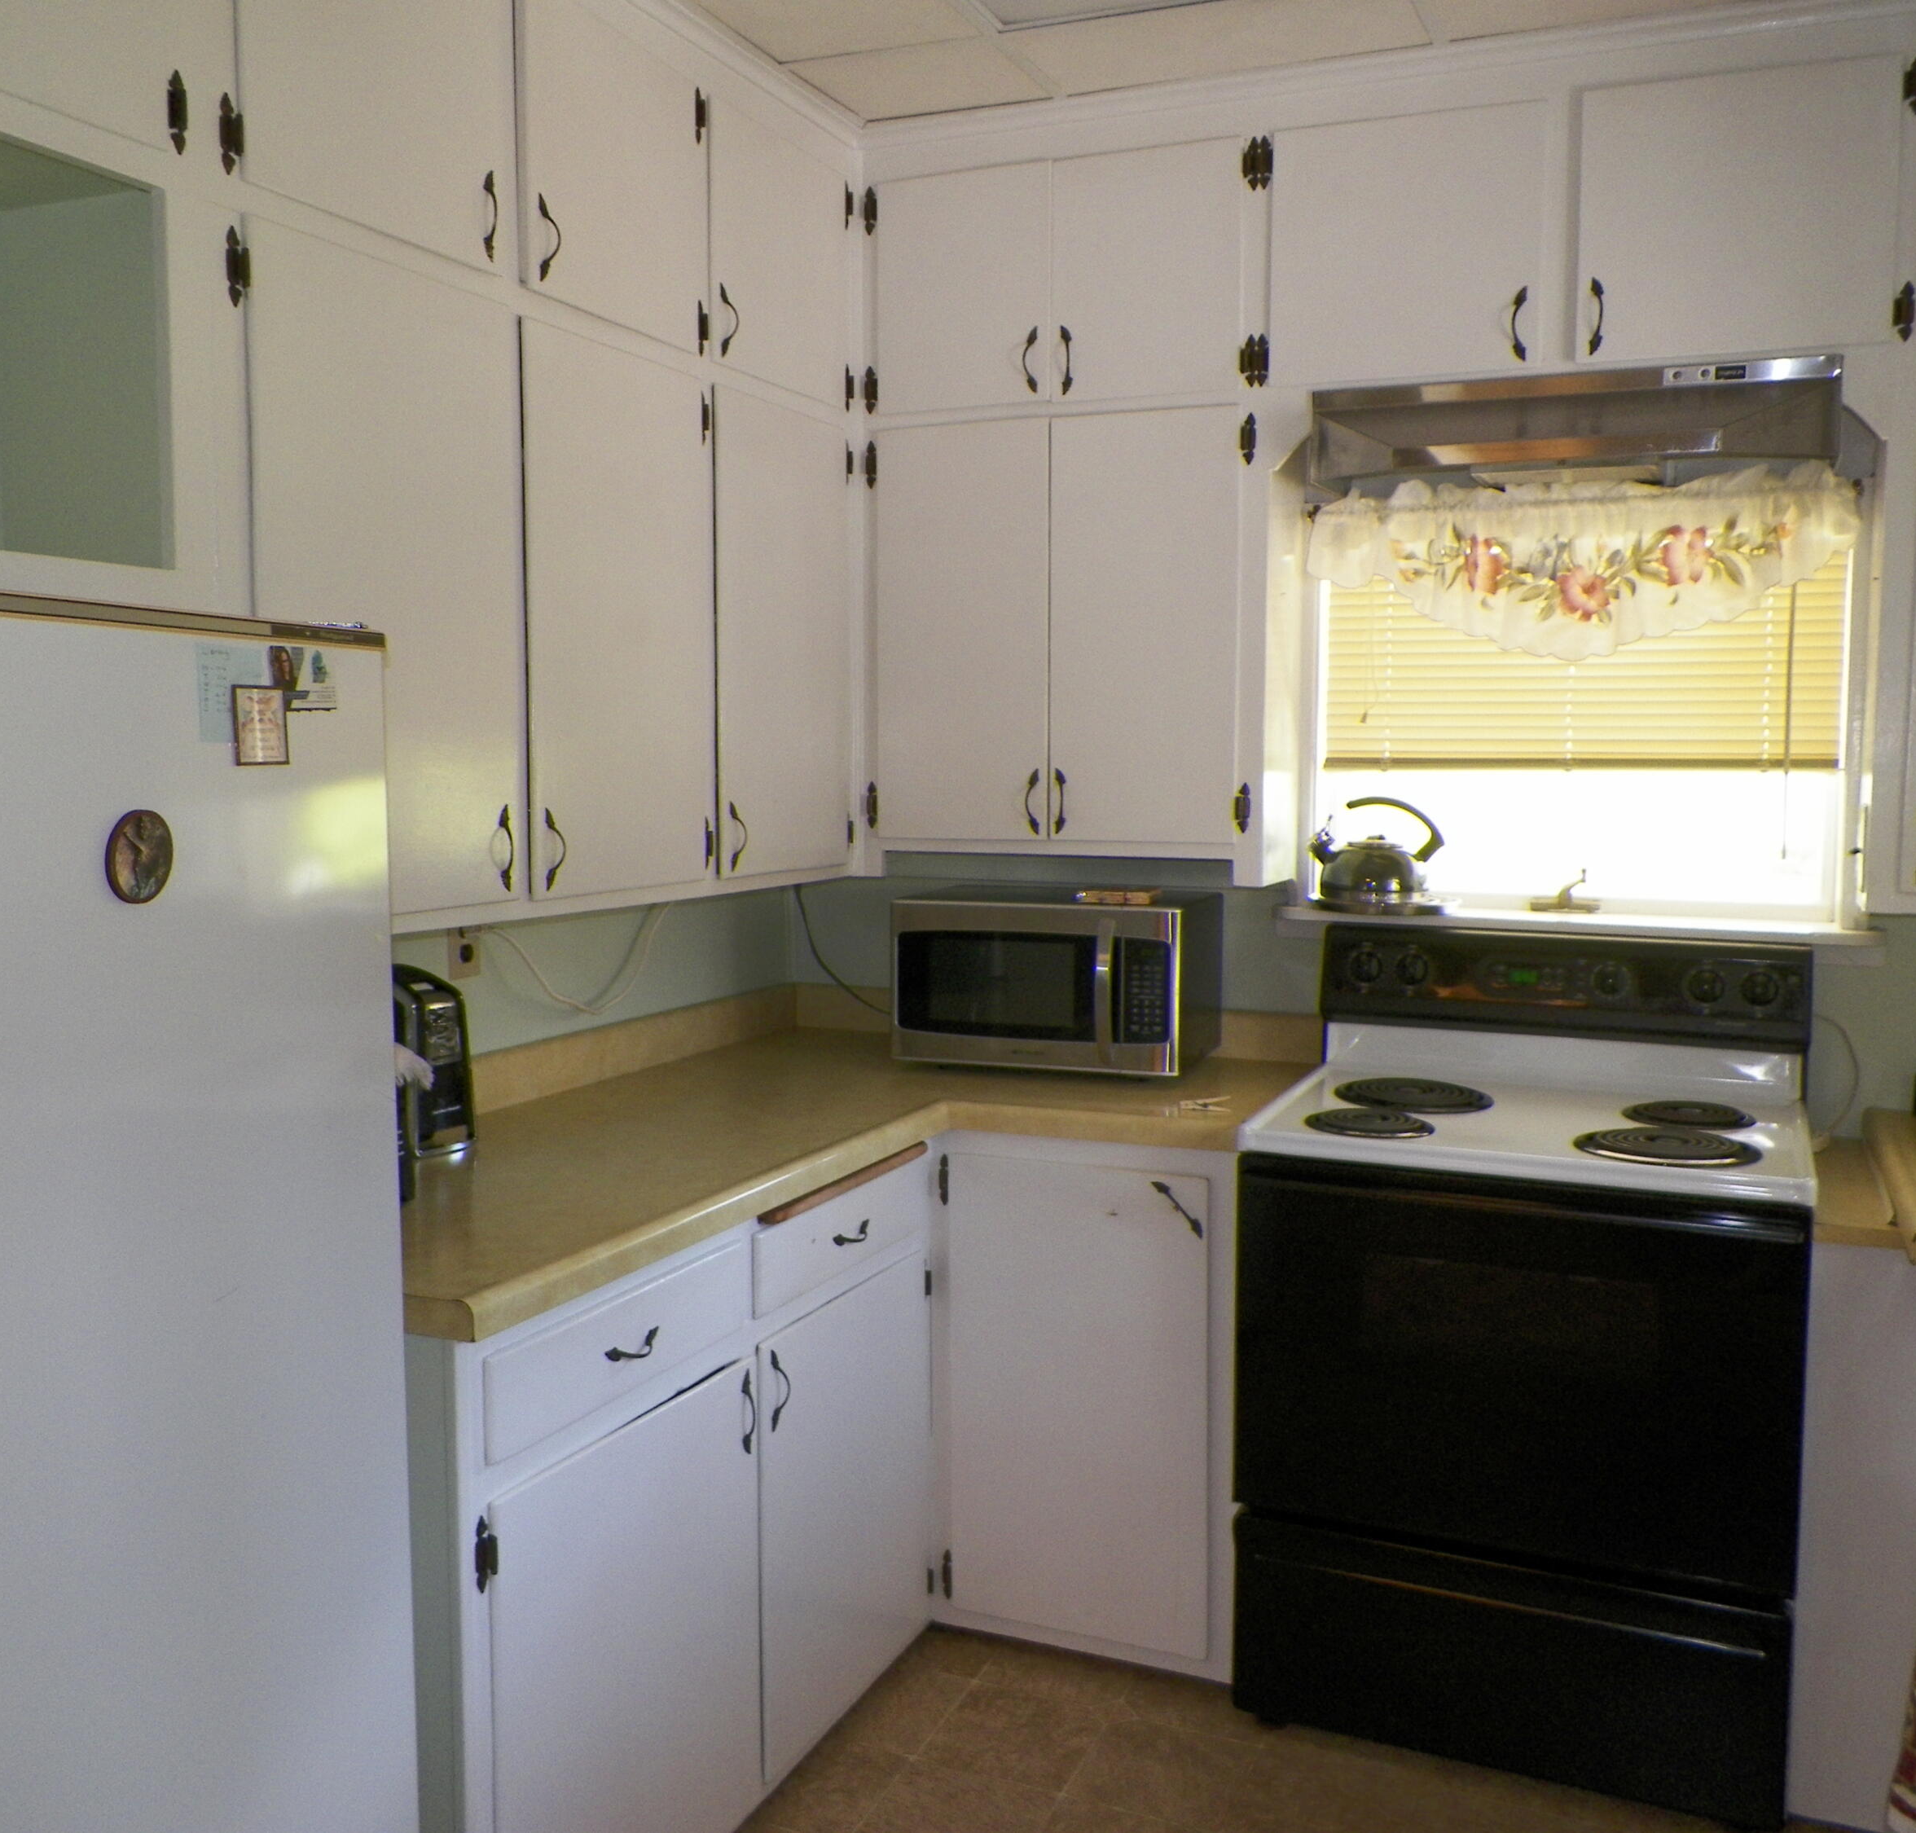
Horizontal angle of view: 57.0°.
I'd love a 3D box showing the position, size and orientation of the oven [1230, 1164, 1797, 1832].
[{"bbox_3d":[0.872,0.772,2.724,0.760,0.870,0.625,3,6,25],"label":"oven"}]

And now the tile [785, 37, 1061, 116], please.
[{"bbox_3d":[-0.055,-1.372,2.889,0.342,0.017,0.257,3,6,25],"label":"tile"}]

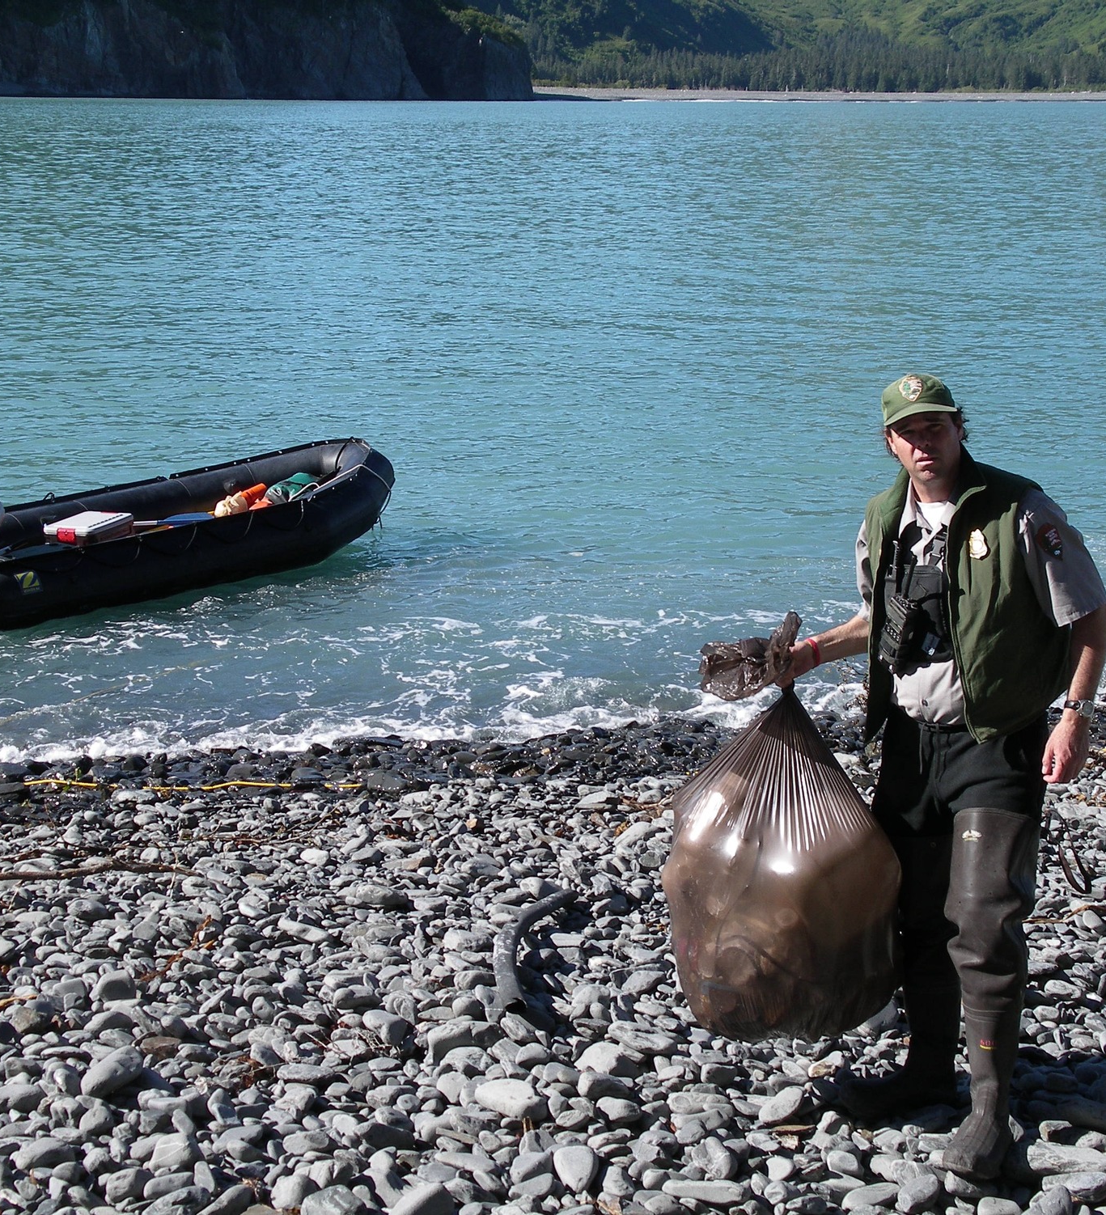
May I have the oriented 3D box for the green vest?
[{"bbox_3d":[0.935,-0.016,5.518,0.480,0.670,0.330,6,13,25],"label":"green vest"}]

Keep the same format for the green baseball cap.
[{"bbox_3d":[0.807,-0.451,5.343,0.175,0.135,0.270,-2,19,13],"label":"green baseball cap"}]

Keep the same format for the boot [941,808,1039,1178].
[{"bbox_3d":[1.020,0.871,5.625,0.210,0.800,0.340,5,13,21],"label":"boot"}]

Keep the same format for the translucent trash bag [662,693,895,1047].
[{"bbox_3d":[0.521,0.581,5.523,0.500,0.830,0.470,0,12,0],"label":"translucent trash bag"}]

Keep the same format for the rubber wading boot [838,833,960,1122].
[{"bbox_3d":[0.860,0.877,5.882,0.320,0.760,0.200,-1,12,-5],"label":"rubber wading boot"}]

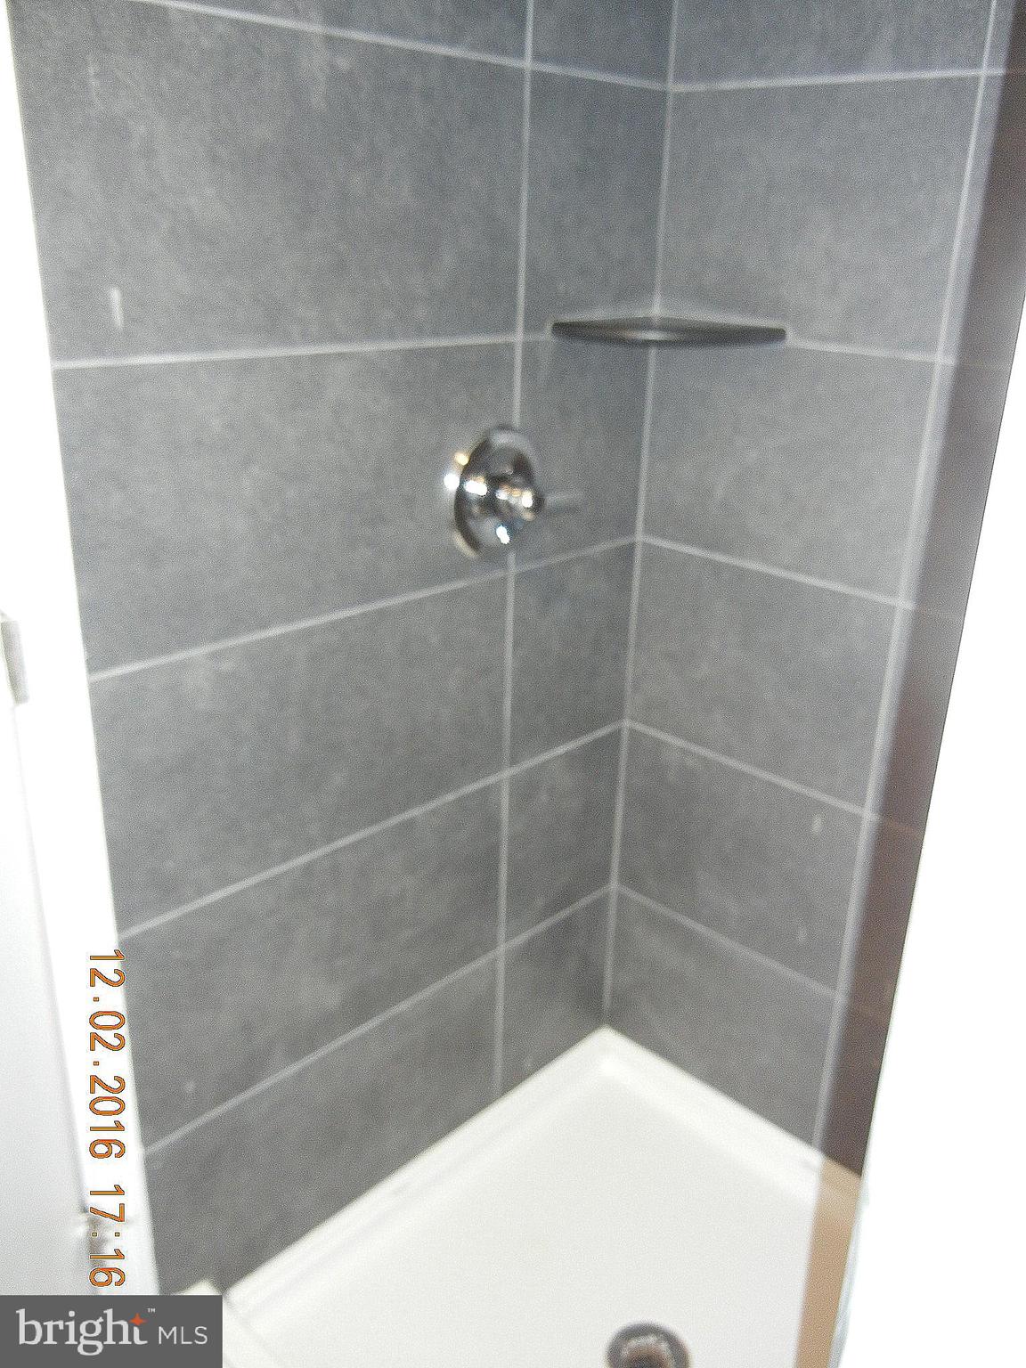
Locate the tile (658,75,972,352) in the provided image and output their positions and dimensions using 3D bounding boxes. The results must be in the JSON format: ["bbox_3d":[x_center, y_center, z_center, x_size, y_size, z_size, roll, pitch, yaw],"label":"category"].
[{"bbox_3d":[0.362,-0.591,1.497,0.421,0.301,0.010,21,28,39],"label":"tile"}]

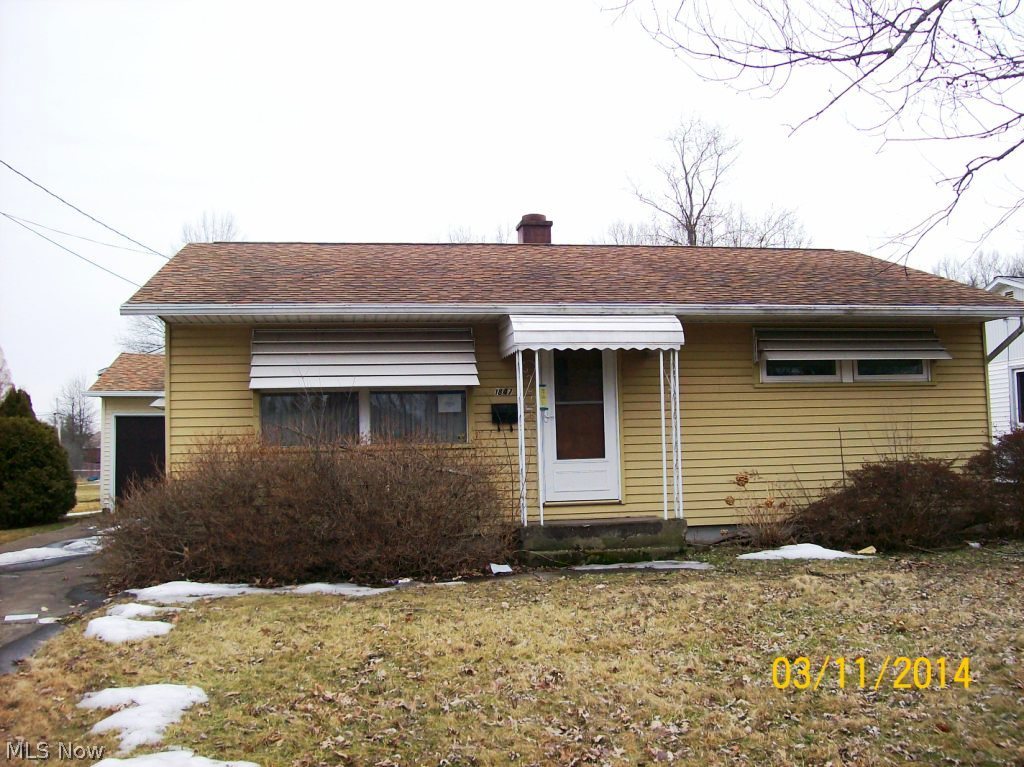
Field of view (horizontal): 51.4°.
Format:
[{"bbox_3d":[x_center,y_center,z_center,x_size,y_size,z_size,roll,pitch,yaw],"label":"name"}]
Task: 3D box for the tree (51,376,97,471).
[{"bbox_3d":[-45.092,4.317,109.683,5.000,9.900,5.000,0,-4,-22],"label":"tree"}]

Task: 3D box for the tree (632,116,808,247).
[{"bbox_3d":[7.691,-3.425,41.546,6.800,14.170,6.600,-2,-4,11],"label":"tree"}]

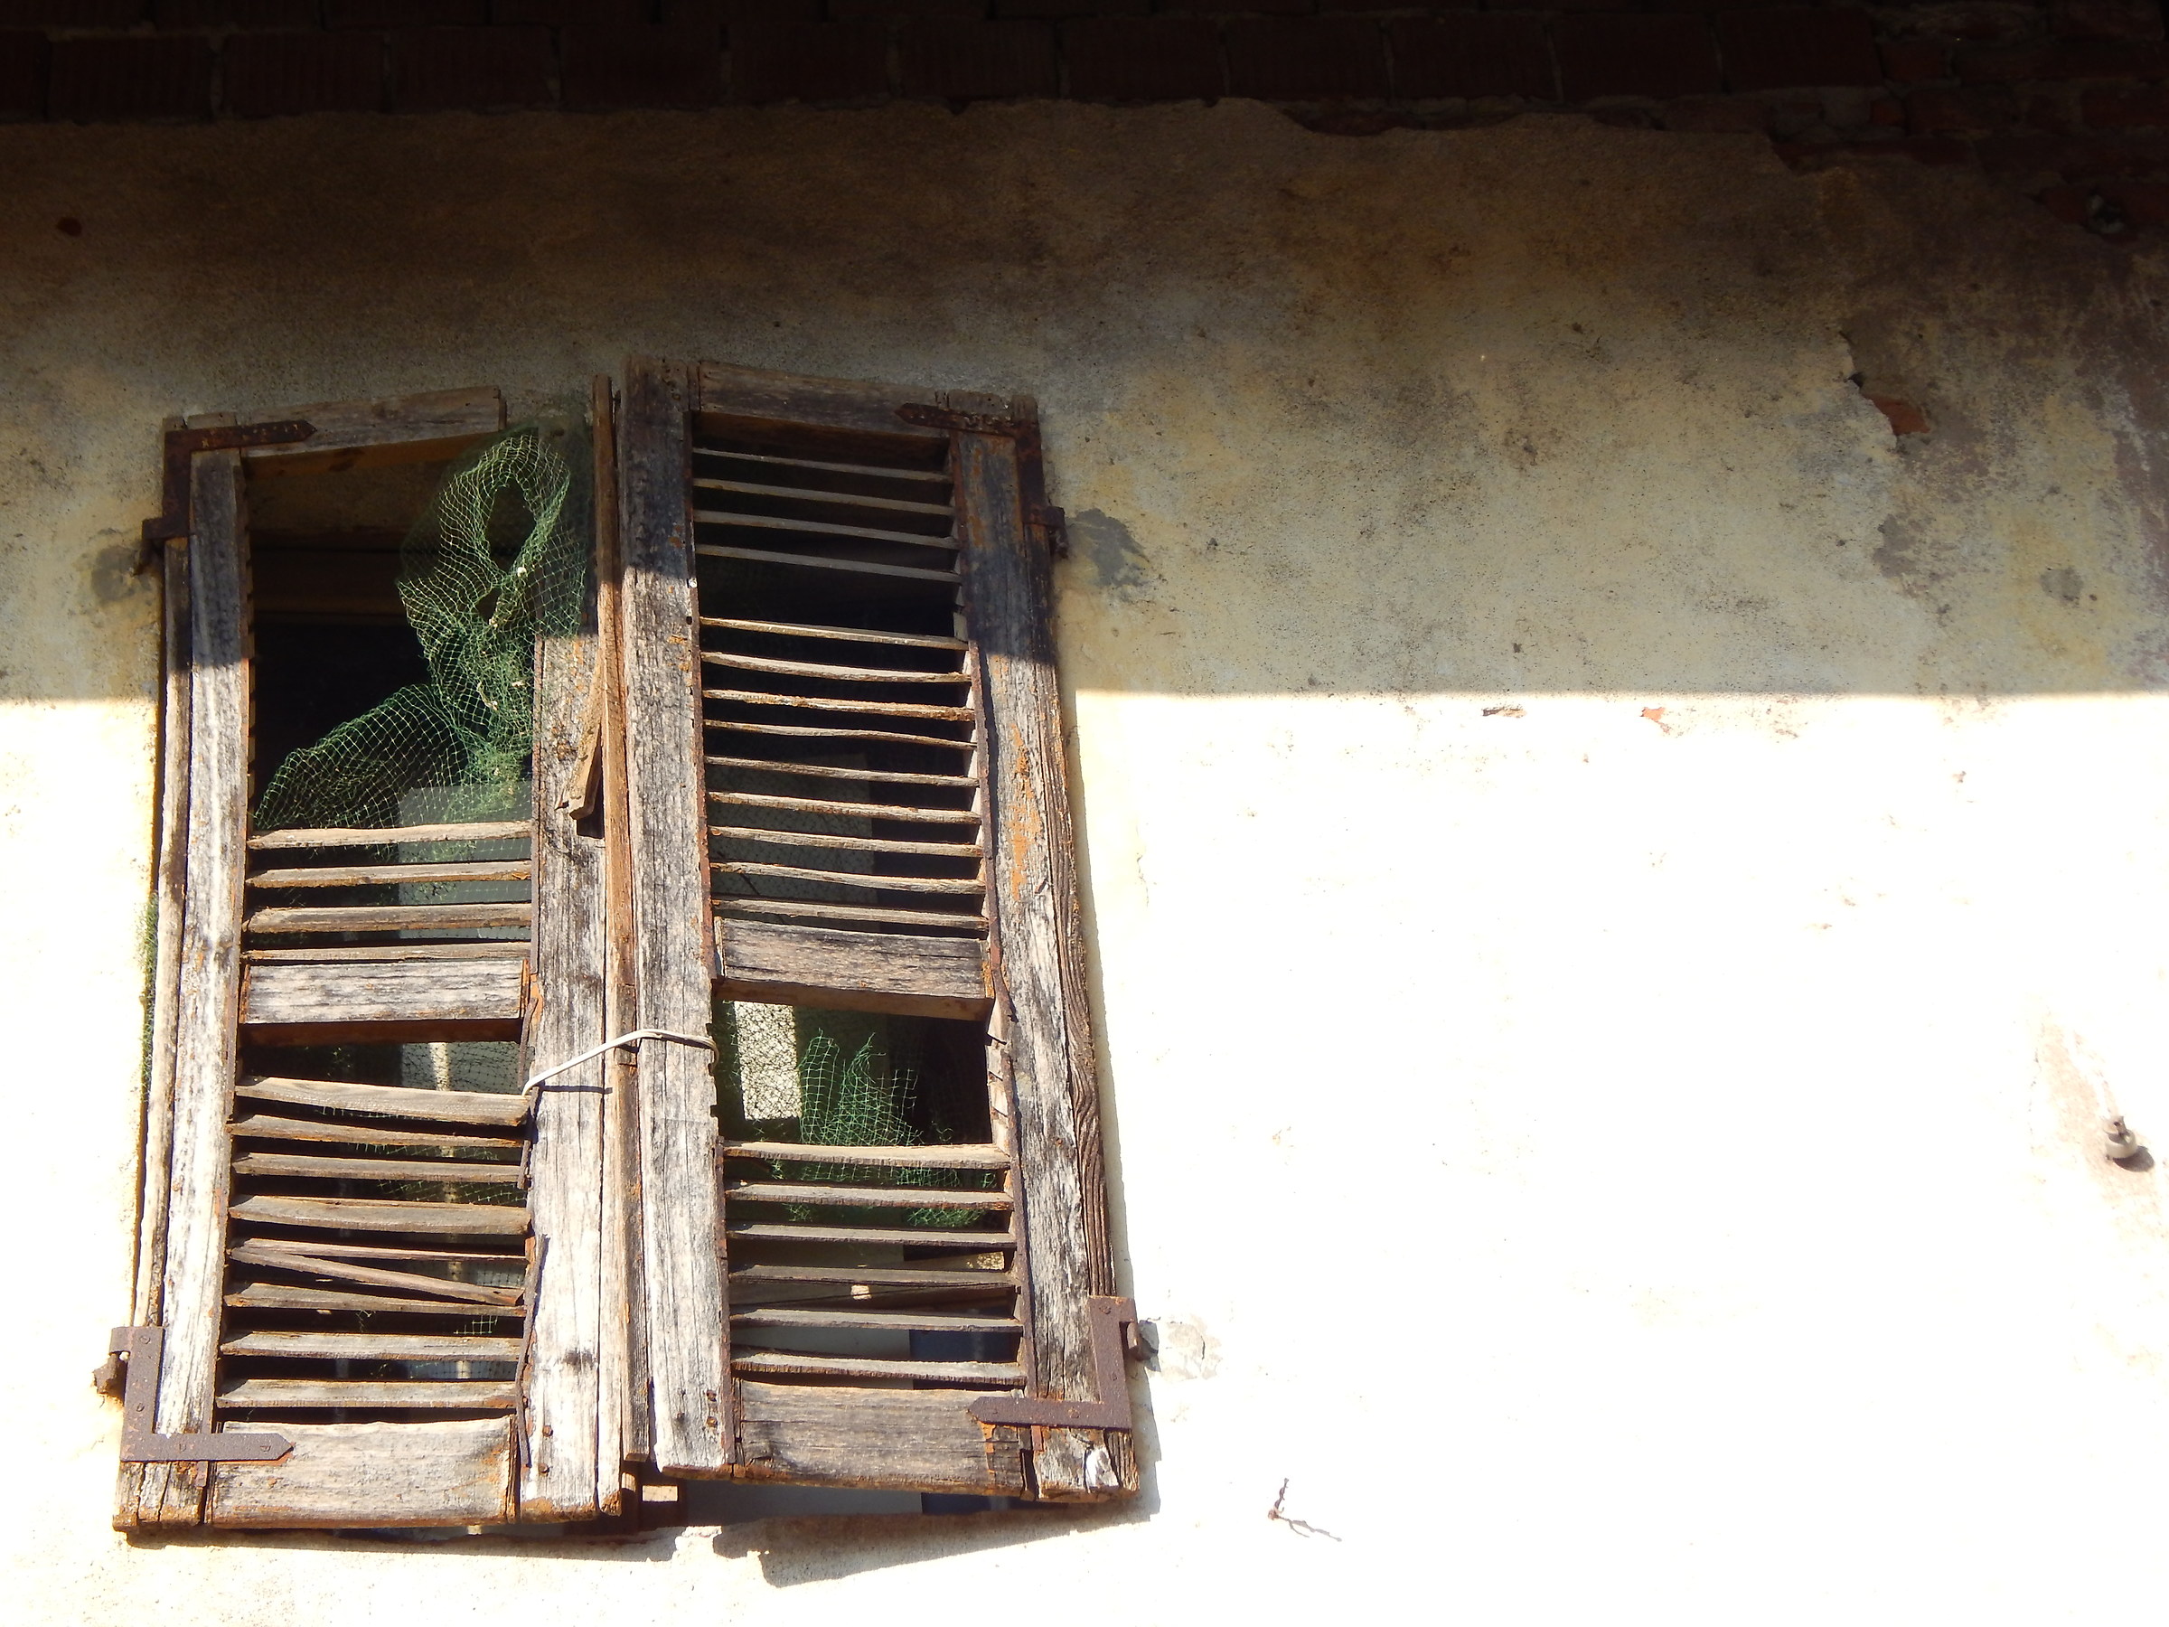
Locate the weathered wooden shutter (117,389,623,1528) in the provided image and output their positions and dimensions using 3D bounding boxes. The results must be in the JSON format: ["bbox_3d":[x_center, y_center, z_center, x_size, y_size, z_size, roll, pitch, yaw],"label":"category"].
[{"bbox_3d":[-0.690,0.116,5.700,0.454,1.415,0.050,-3,-41,-3],"label":"weathered wooden shutter"}]

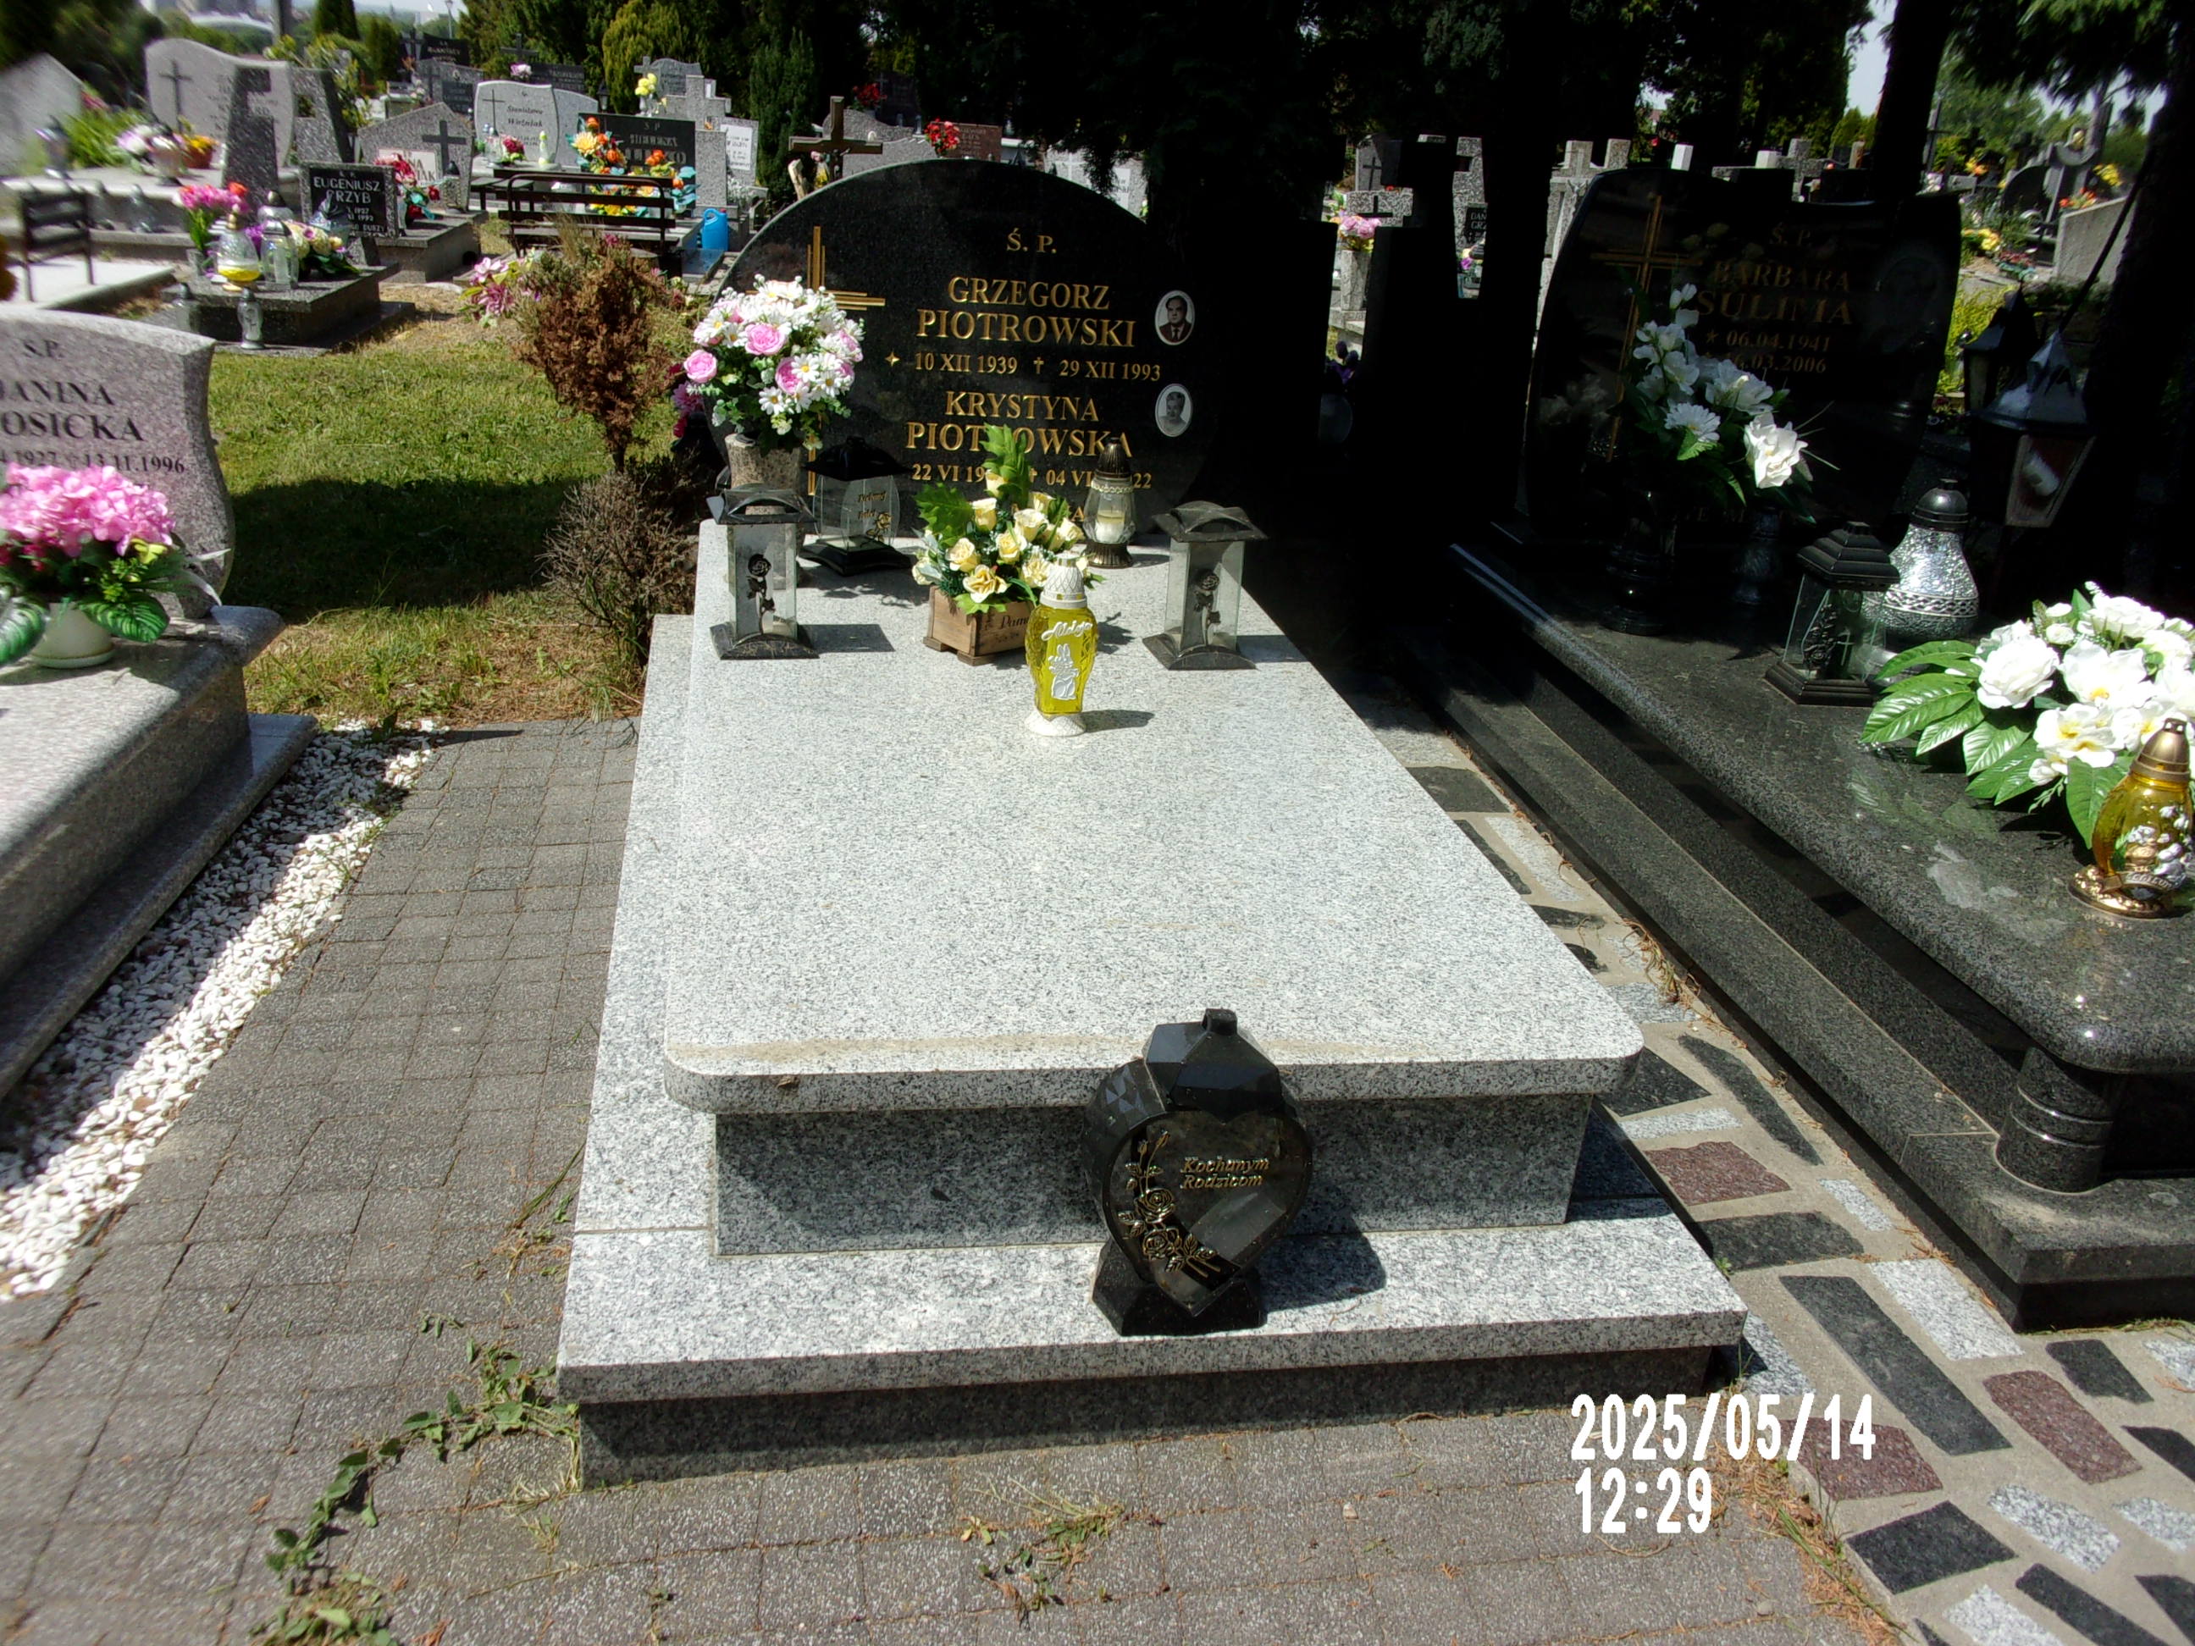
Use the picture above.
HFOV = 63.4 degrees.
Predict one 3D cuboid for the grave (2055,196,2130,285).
[{"bbox_3d":[11.702,-6.800,20.800,0.850,0.950,0.200,-4,25,-21],"label":"grave"}]

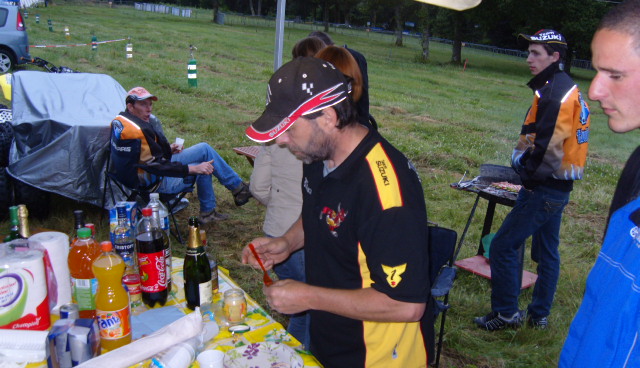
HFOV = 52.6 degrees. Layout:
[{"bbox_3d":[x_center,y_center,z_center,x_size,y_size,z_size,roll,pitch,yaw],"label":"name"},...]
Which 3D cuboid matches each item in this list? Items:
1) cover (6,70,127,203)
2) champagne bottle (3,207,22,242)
[{"bbox_3d":[-2.005,-0.366,5.200,1.050,1.050,0.950,-1,18,-9],"label":"cover"},{"bbox_3d":[-0.979,0.220,2.109,0.076,0.300,0.076,-3,18,-14],"label":"champagne bottle"}]

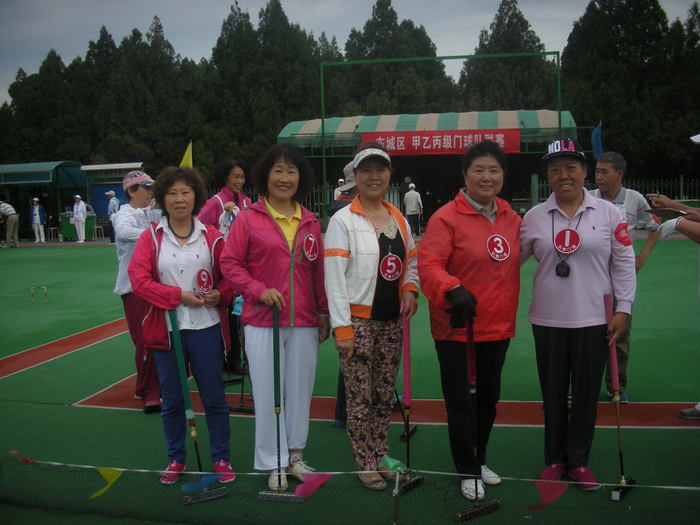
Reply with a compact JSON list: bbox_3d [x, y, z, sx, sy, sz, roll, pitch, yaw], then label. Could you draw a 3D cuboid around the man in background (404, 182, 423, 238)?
[{"bbox_3d":[2.028,-1.670,22.786,0.550,1.720,0.380,-1,5,7],"label":"man in background"}]

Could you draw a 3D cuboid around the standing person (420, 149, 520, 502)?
[{"bbox_3d":[0.556,0.261,3.294,0.500,1.640,0.420,-2,5,-3],"label":"standing person"}]

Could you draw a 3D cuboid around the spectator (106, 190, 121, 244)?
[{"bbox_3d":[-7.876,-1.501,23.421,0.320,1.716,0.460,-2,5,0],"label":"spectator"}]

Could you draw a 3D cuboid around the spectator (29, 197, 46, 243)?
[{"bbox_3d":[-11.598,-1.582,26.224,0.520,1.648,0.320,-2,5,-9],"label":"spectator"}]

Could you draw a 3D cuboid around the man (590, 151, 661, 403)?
[{"bbox_3d":[1.725,0.096,4.650,0.560,1.650,0.360,0,6,15],"label":"man"}]

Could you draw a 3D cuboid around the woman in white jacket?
[{"bbox_3d":[0.103,0.257,3.407,0.470,1.640,0.360,-3,6,-17],"label":"woman in white jacket"}]

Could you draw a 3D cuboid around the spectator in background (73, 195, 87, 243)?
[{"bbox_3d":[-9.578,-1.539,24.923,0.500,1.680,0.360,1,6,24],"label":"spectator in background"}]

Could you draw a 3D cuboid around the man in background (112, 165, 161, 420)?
[{"bbox_3d":[-1.388,0.175,4.824,0.380,1.580,0.450,-1,5,12],"label":"man in background"}]

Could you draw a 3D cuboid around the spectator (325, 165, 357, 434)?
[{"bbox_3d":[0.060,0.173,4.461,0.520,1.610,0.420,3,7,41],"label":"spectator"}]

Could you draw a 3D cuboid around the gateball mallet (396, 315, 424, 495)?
[{"bbox_3d":[0.269,0.655,3.317,0.060,0.810,0.220,3,7,39],"label":"gateball mallet"}]

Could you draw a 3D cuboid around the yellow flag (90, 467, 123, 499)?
[{"bbox_3d":[-1.073,0.970,3.120,0.145,0.150,0.040,0,5,13],"label":"yellow flag"}]

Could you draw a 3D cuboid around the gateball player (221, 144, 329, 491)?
[{"bbox_3d":[-0.371,0.254,3.423,0.500,1.624,0.340,-3,6,-19],"label":"gateball player"}]

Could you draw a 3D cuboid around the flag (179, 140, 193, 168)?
[{"bbox_3d":[-5.561,-3.560,24.000,0.500,1.150,0.120,-1,5,6],"label":"flag"}]

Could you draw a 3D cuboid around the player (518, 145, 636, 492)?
[{"bbox_3d":[1.055,0.236,3.297,0.540,1.602,0.340,0,6,19],"label":"player"}]

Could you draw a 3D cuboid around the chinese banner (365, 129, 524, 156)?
[{"bbox_3d":[3.086,-4.059,24.000,5.450,0.820,0.100,0,6,12],"label":"chinese banner"}]

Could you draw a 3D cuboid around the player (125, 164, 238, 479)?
[{"bbox_3d":[-0.810,0.304,3.497,0.500,1.536,0.340,-2,5,-7],"label":"player"}]

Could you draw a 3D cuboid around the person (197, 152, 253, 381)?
[{"bbox_3d":[-0.960,0.035,5.474,0.360,1.648,0.470,3,7,41],"label":"person"}]

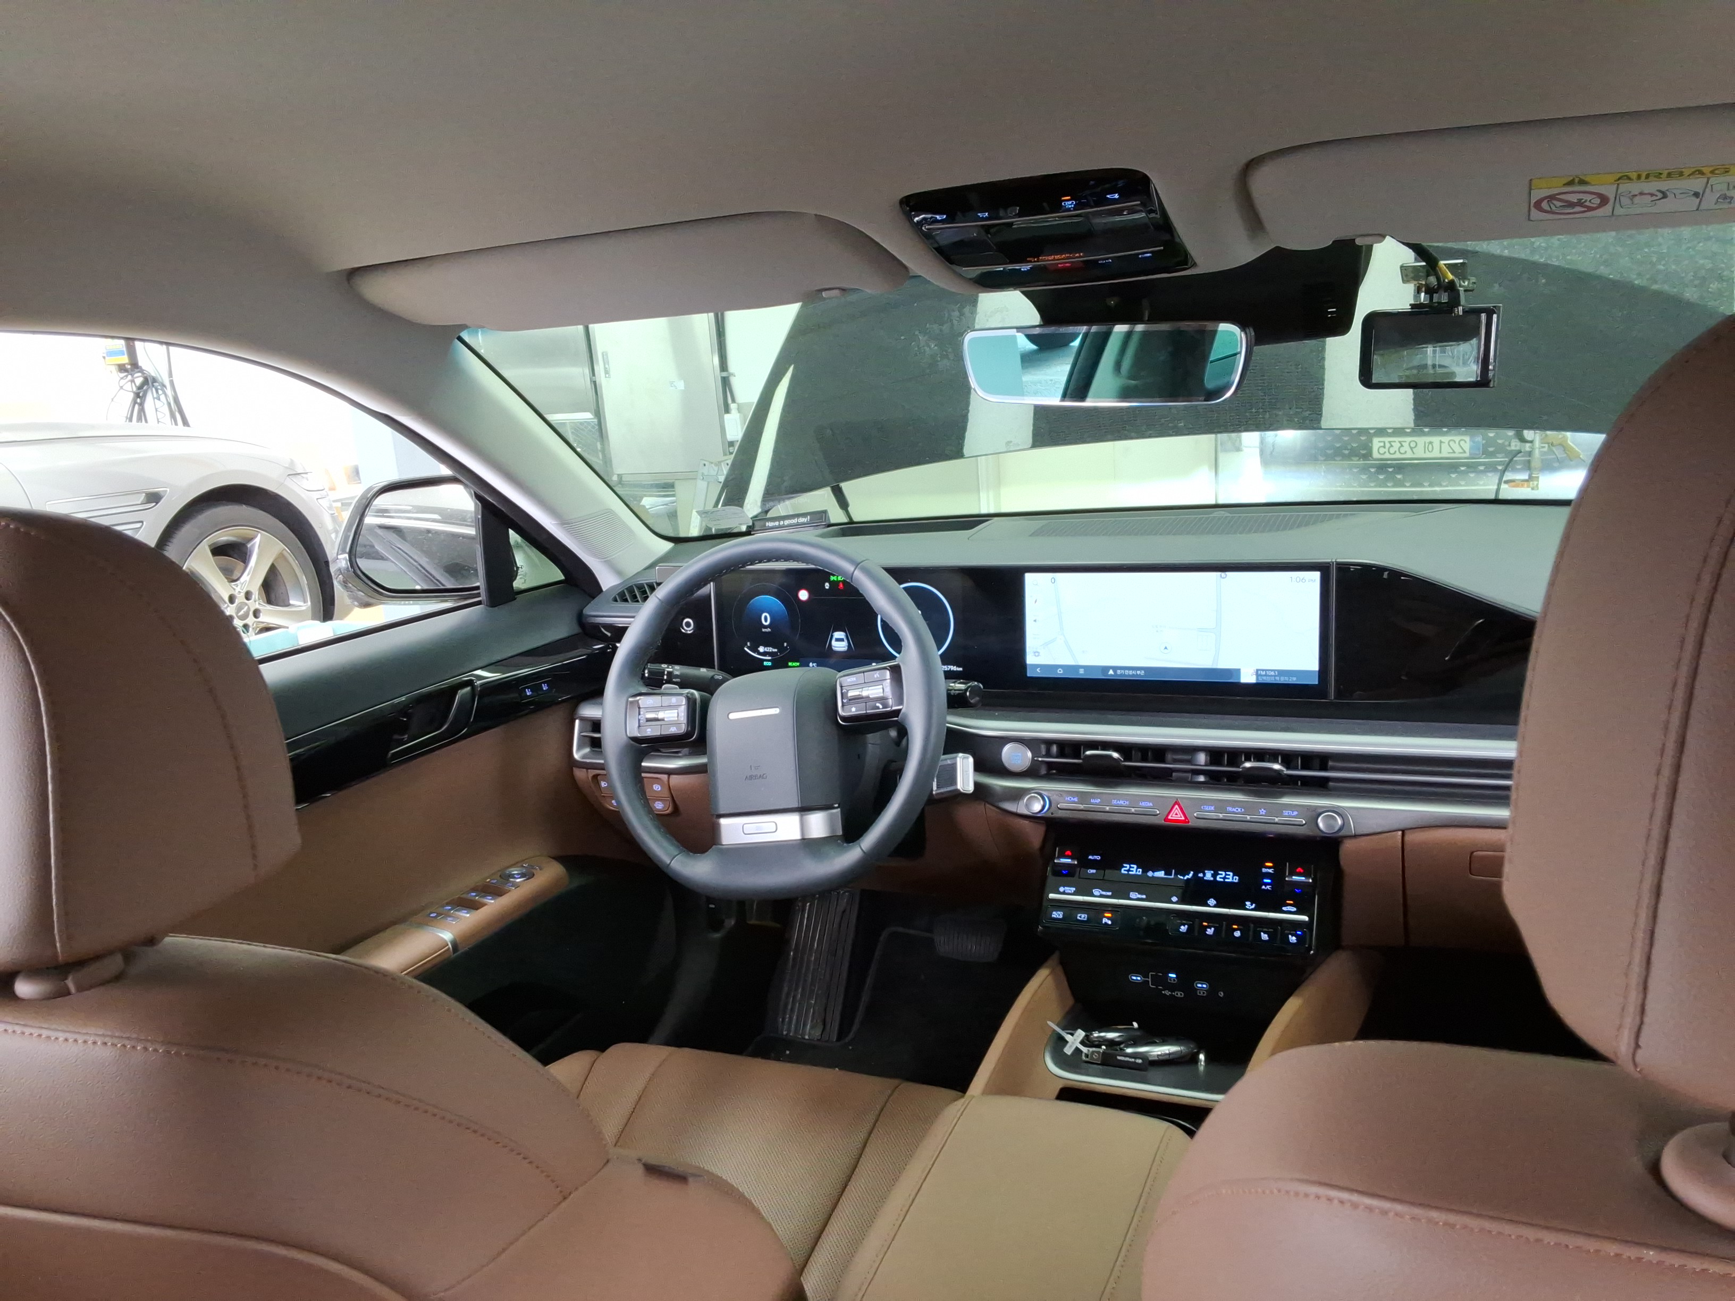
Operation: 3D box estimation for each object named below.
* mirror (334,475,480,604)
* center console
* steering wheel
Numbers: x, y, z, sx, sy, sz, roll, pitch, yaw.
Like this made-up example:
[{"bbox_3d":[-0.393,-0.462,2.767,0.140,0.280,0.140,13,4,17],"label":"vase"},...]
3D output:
[{"bbox_3d":[-0.549,-0.155,1.807,0.240,0.165,0.130,-3,15,11],"label":"mirror"},{"bbox_3d":[0.288,0.286,1.334,0.275,0.205,0.210,1,16,24],"label":"center console"},{"bbox_3d":[-0.095,0.063,1.394,0.370,0.365,0.110,-7,-11,23],"label":"steering wheel"}]

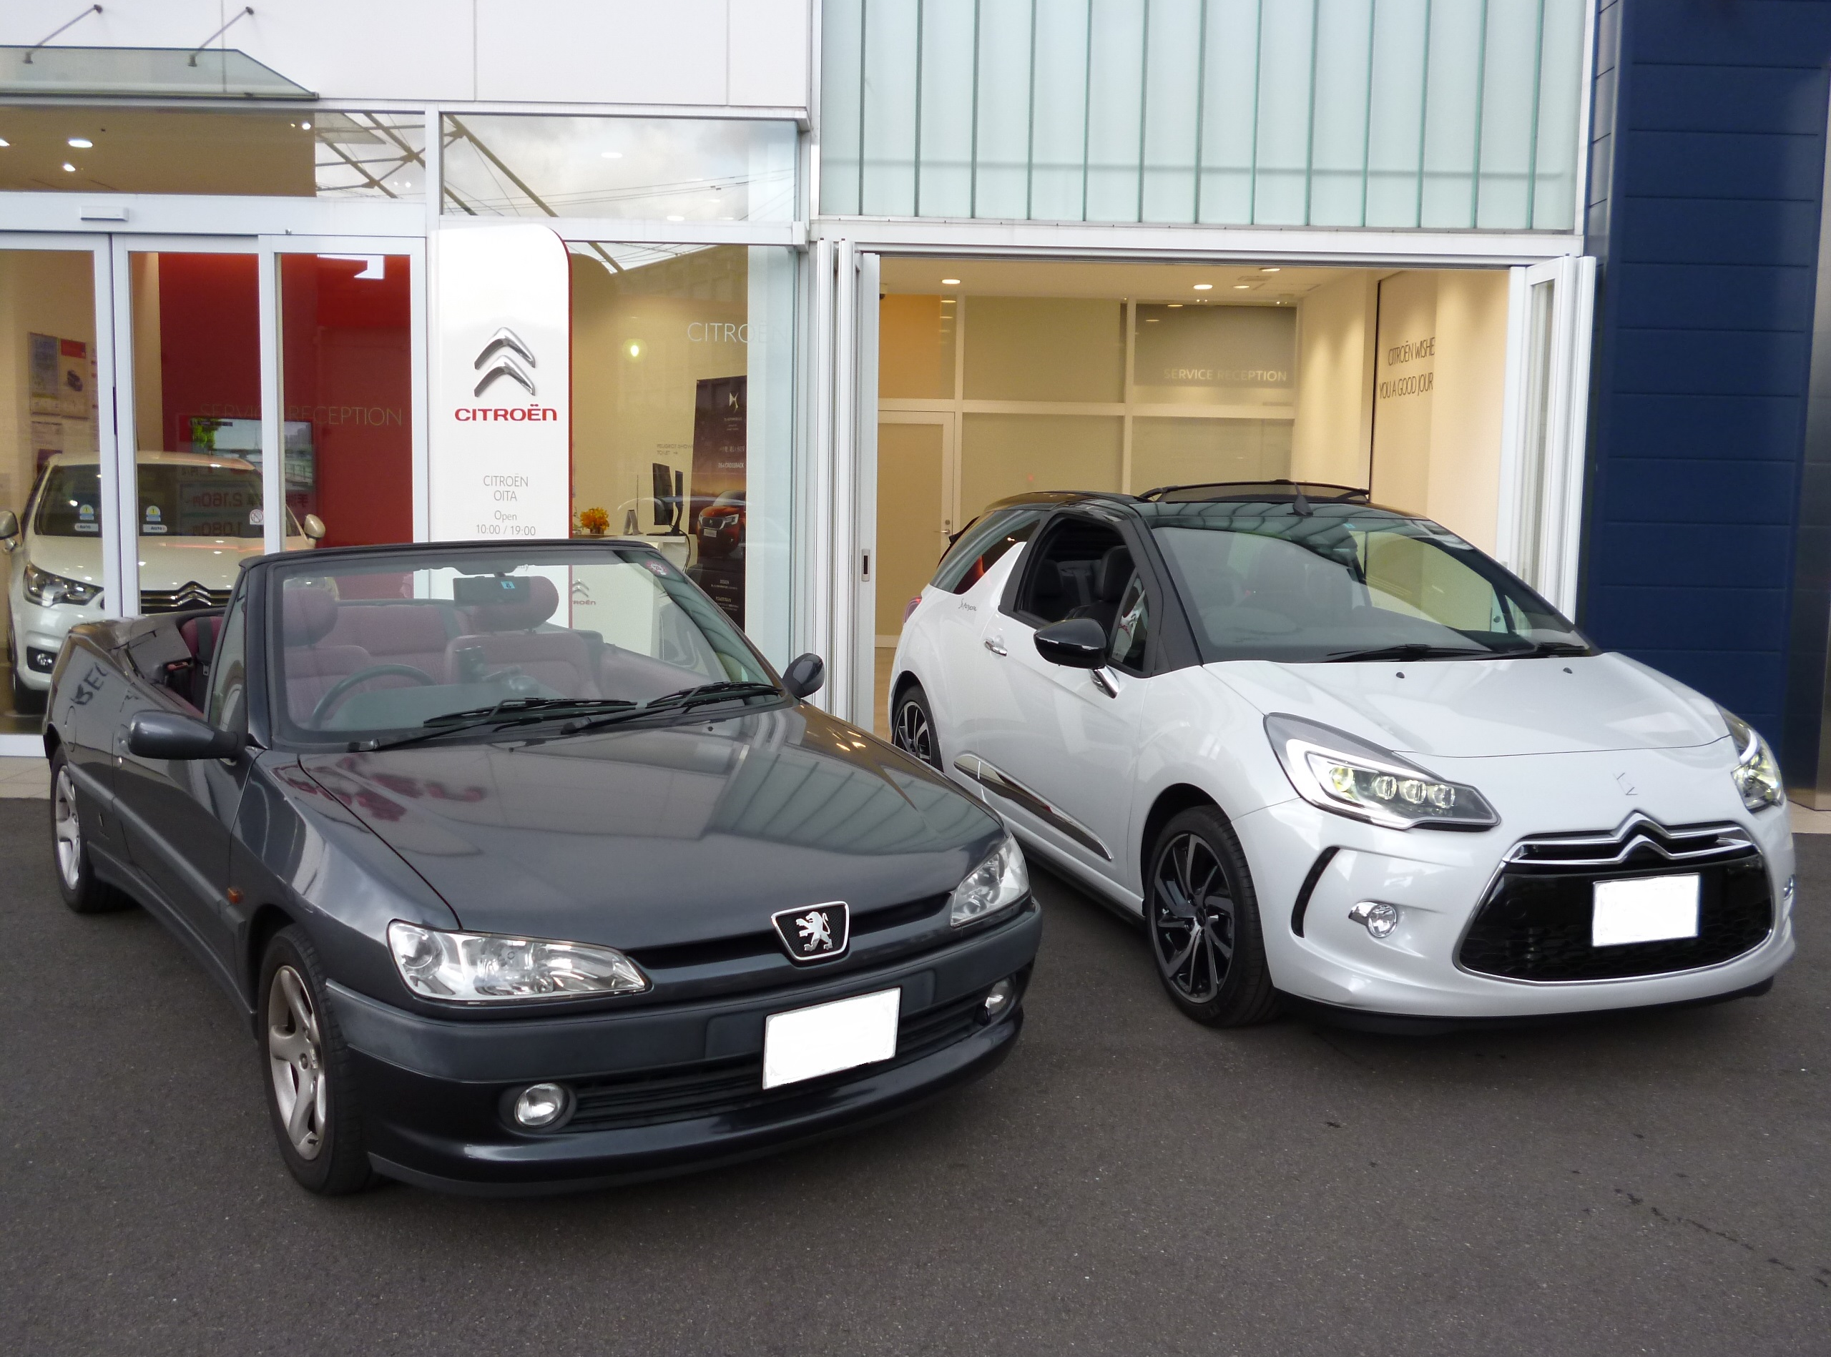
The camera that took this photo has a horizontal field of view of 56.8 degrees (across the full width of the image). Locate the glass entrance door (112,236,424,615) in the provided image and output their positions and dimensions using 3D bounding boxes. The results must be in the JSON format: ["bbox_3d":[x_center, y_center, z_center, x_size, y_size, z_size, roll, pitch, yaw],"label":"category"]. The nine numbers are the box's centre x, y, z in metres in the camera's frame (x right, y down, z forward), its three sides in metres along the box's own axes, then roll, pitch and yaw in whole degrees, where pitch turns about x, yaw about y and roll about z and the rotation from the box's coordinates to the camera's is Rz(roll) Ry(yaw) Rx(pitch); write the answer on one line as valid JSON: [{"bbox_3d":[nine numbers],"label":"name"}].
[{"bbox_3d":[-3.089,-0.846,8.168,1.486,2.504,0.100,1,8,0],"label":"glass entrance door"}]

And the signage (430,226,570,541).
[{"bbox_3d":[-1.879,-0.775,7.753,0.812,2.522,0.070,5,9,28],"label":"signage"}]

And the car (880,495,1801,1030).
[{"bbox_3d":[1.196,0.077,6.011,1.780,1.460,3.950,-2,8,-19],"label":"car"}]

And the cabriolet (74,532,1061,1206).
[{"bbox_3d":[-1.395,0.242,4.990,1.760,1.310,4.140,-5,10,-36],"label":"cabriolet"}]

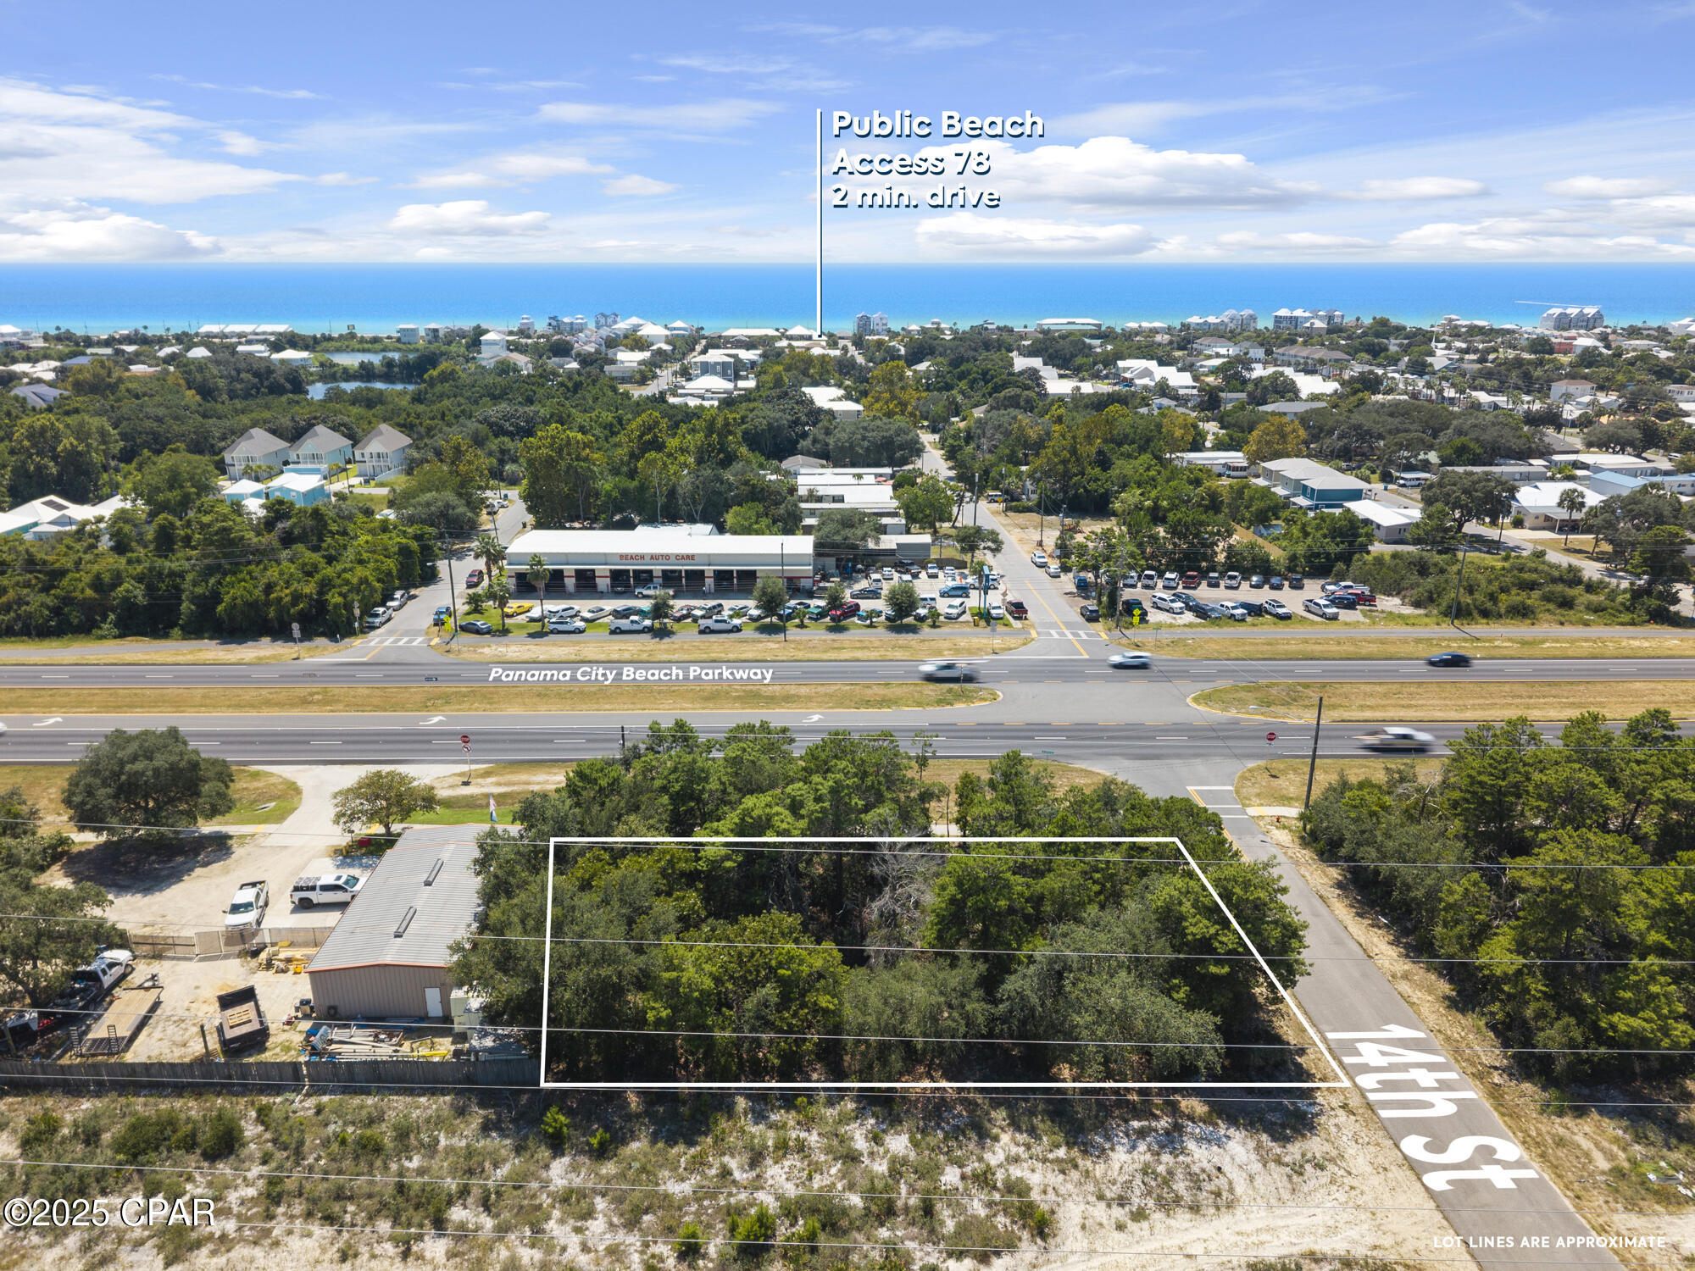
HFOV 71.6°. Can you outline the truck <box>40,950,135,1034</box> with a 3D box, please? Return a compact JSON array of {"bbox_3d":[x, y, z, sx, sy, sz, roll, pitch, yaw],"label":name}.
[{"bbox_3d":[-49.050,22.602,75.947,2.050,2.020,6.250,0,18,1],"label":"truck"}]

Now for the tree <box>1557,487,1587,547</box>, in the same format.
[{"bbox_3d":[121.000,-19.725,196.894,4.200,9.500,4.200,11,21,30],"label":"tree"}]

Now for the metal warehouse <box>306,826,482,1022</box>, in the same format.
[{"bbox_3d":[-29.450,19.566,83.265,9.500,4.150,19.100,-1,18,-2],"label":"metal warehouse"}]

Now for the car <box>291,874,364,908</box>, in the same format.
[{"bbox_3d":[-37.850,19.006,87.291,5.880,1.930,2.050,-1,18,-2],"label":"car"}]

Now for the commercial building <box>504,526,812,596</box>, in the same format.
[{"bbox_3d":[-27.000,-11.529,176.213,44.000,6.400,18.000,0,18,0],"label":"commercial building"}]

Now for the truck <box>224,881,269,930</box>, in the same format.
[{"bbox_3d":[-43.500,19.683,85.198,2.030,1.920,5.750,-5,18,-15],"label":"truck"}]

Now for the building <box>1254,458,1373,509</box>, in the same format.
[{"bbox_3d":[91.000,-29.284,230.269,12.000,7.300,27.600,-1,18,-2],"label":"building"}]

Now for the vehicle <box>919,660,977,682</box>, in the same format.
[{"bbox_3d":[11.550,3.956,135.493,5.800,1.950,1.950,0,18,-1],"label":"vehicle"}]

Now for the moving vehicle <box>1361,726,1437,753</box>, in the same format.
[{"bbox_3d":[53.800,10.028,114.972,5.700,1.800,2.000,0,18,0],"label":"moving vehicle"}]

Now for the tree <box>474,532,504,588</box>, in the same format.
[{"bbox_3d":[-51.000,-10.134,167.835,4.000,9.000,4.000,-5,19,-17],"label":"tree"}]

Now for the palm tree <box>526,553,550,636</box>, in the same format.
[{"bbox_3d":[-39.150,-5.399,149.929,3.000,10.400,3.000,0,18,0],"label":"palm tree"}]

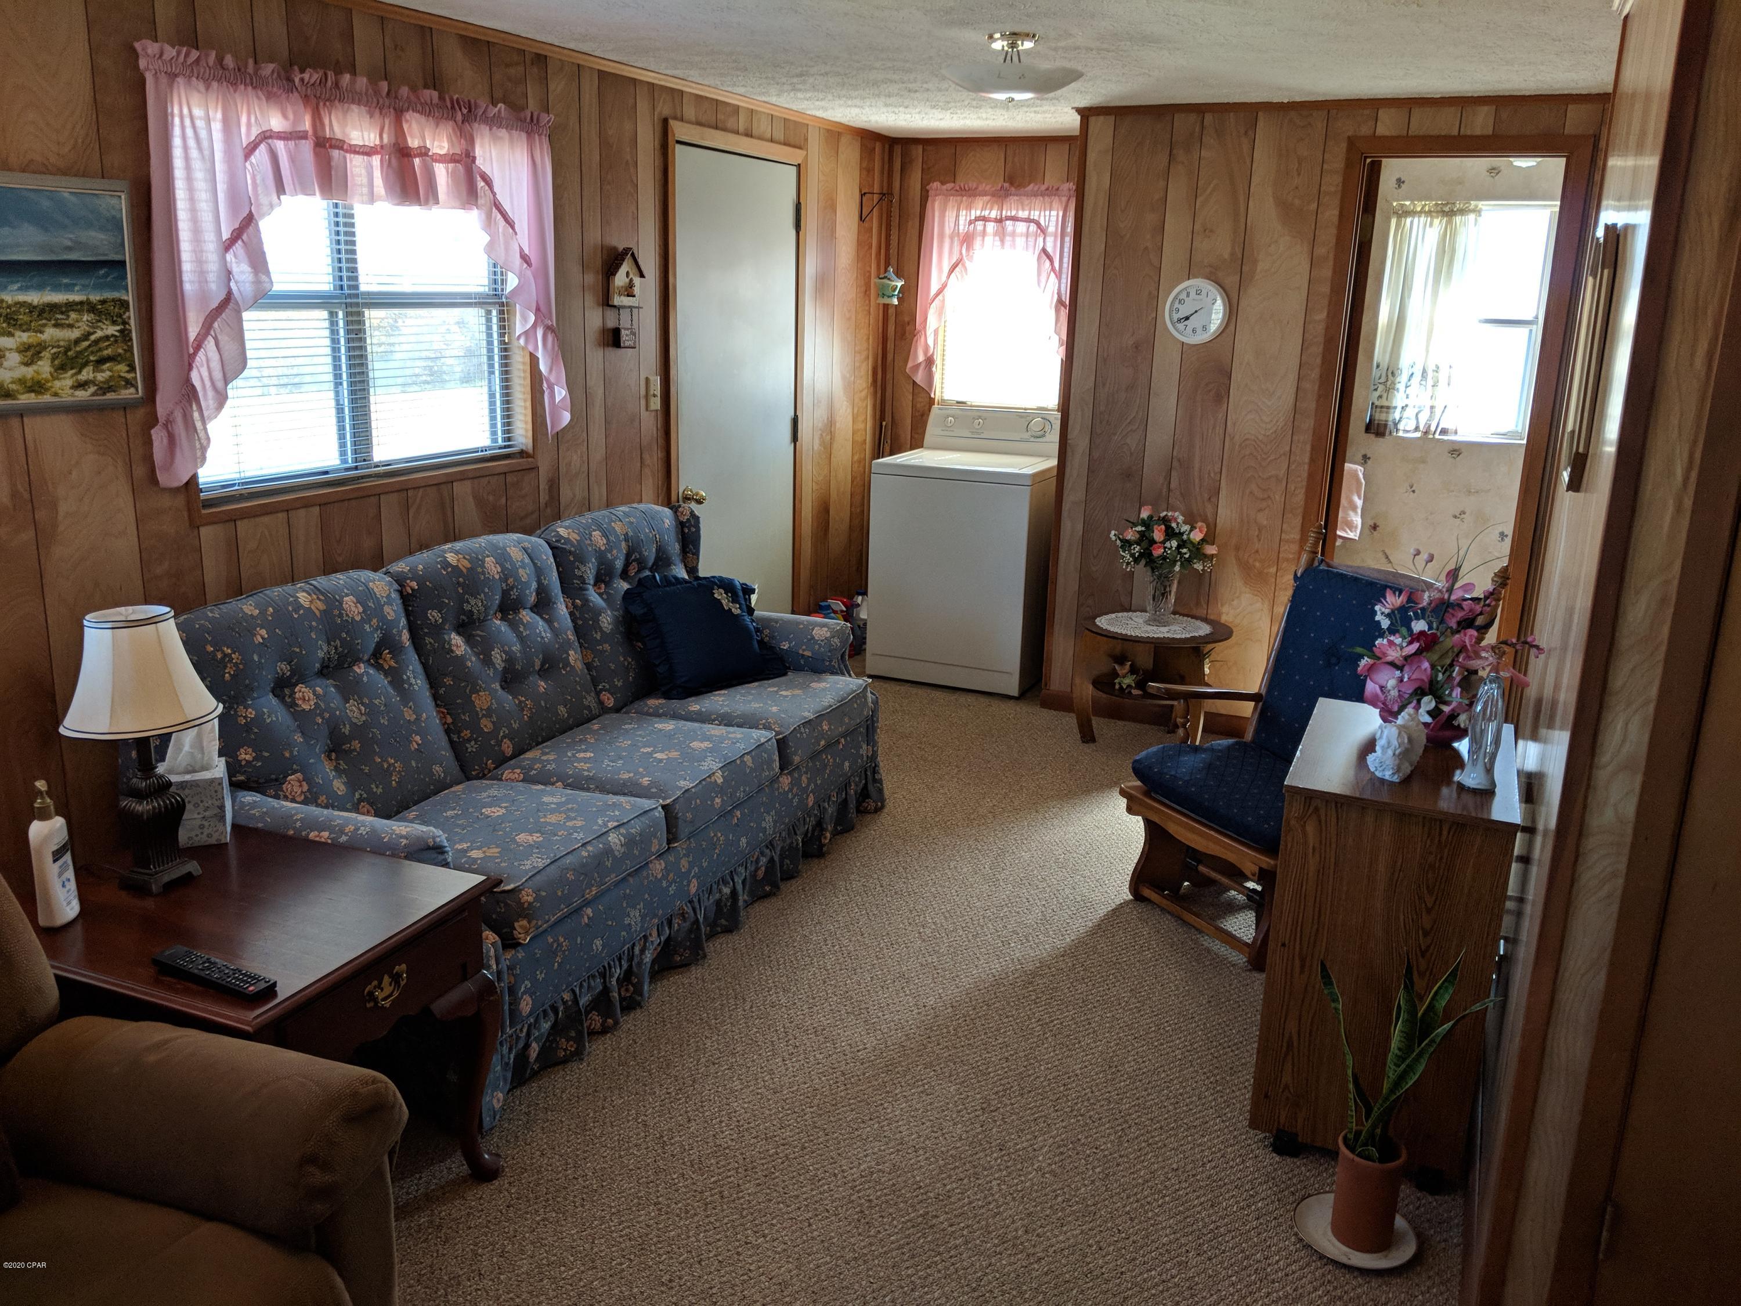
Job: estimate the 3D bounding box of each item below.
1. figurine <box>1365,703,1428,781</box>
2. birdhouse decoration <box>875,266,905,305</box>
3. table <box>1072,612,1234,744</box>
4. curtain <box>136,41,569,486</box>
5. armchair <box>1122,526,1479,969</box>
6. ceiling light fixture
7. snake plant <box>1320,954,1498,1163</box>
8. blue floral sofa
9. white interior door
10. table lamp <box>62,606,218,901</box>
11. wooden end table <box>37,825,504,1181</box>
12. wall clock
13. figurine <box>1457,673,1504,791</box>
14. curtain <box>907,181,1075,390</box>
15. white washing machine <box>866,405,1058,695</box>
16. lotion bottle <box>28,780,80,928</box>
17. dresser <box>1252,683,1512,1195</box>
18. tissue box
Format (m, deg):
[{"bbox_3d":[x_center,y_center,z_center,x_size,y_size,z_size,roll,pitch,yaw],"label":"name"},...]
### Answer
[{"bbox_3d":[0.988,0.160,2.534,0.085,0.135,0.100,-2,16,-14],"label":"figurine"},{"bbox_3d":[0.072,-1.553,5.742,0.120,0.160,0.120,-13,21,-42],"label":"birdhouse decoration"},{"bbox_3d":[1.026,0.130,4.925,0.520,0.460,0.490,8,17,23],"label":"table"},{"bbox_3d":[-1.166,-0.906,3.291,0.120,0.870,1.330,8,17,23],"label":"curtain"},{"bbox_3d":[1.117,0.230,3.584,0.710,0.980,0.660,-7,17,-30],"label":"armchair"},{"bbox_3d":[0.358,-1.459,3.402,0.350,0.165,0.350,8,17,23],"label":"ceiling light fixture"},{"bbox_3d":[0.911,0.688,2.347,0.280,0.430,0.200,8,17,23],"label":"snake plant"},{"bbox_3d":[-0.737,0.202,3.581,0.900,0.960,2.000,8,17,23],"label":"blue floral sofa"},{"bbox_3d":[-0.485,-0.795,5.116,0.060,2.035,0.860,8,17,23],"label":"white interior door"},{"bbox_3d":[-1.249,0.168,2.337,0.247,0.474,0.247,8,16,21],"label":"table lamp"},{"bbox_3d":[-1.092,0.703,2.370,0.690,0.570,0.555,8,16,21],"label":"wooden end table"},{"bbox_3d":[1.168,-1.223,4.863,0.227,0.227,0.040,8,16,21],"label":"wall clock"},{"bbox_3d":[1.117,0.141,2.469,0.060,0.212,0.070,-10,19,-36],"label":"figurine"},{"bbox_3d":[0.526,-1.538,5.791,0.760,0.880,0.110,8,17,23],"label":"curtain"},{"bbox_3d":[0.436,-0.469,5.861,0.680,1.110,0.660,8,16,21],"label":"white washing machine"},{"bbox_3d":[-1.326,0.323,2.205,0.045,0.236,0.072,4,15,7],"label":"lotion bottle"},{"bbox_3d":[1.039,0.563,2.761,0.390,0.760,0.620,8,16,21],"label":"dresser"},{"bbox_3d":[-1.278,0.284,2.560,0.112,0.130,0.112,-5,16,-24],"label":"tissue box"}]

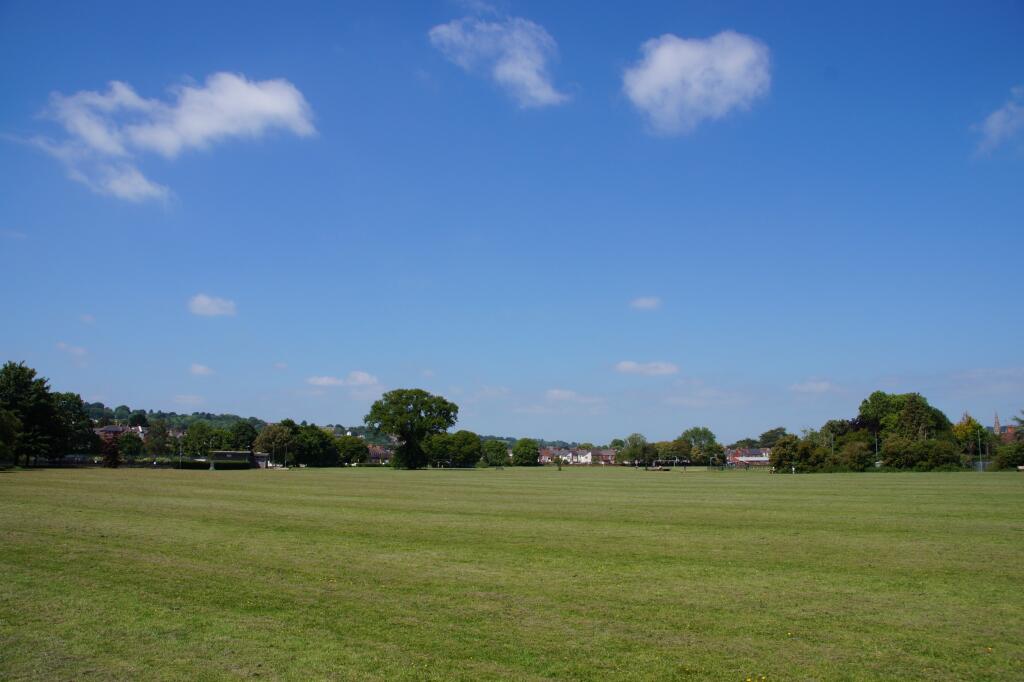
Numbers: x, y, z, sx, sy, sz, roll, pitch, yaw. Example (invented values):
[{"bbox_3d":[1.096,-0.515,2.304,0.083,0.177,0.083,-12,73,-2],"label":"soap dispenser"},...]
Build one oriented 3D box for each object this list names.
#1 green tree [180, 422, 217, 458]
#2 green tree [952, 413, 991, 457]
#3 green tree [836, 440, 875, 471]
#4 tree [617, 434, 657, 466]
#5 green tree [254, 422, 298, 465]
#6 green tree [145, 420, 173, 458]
[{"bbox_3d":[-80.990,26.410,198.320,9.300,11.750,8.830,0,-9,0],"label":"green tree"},{"bbox_3d":[110.730,23.500,185.000,8.970,12.500,8.530,-5,-11,30],"label":"green tree"},{"bbox_3d":[71.590,23.970,160.000,7.760,6.450,7.370,-4,-10,24],"label":"green tree"},{"bbox_3d":[45.770,39.390,280.000,13.580,12.010,12.900,-1,-9,9],"label":"tree"},{"bbox_3d":[-69.020,30.190,225.000,12.640,12.570,12.010,3,-10,-17],"label":"green tree"},{"bbox_3d":[-115.120,32.560,250.000,8.940,13.320,8.490,4,-10,-24],"label":"green tree"}]

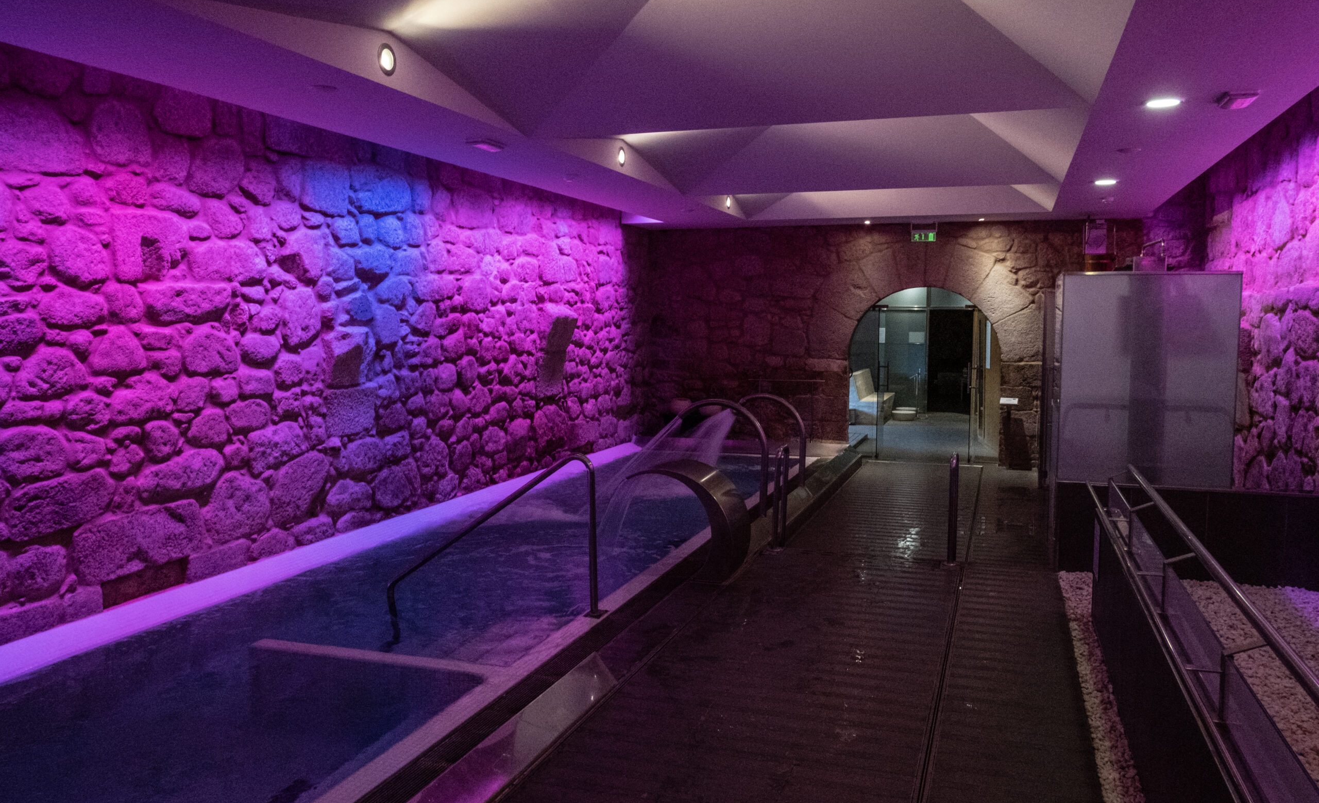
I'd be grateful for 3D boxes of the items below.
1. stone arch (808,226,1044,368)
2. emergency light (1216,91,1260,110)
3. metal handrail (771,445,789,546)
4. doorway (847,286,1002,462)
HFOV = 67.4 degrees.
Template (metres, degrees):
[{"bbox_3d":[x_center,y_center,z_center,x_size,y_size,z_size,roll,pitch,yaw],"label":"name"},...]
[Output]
[{"bbox_3d":[3.400,-1.307,12.693,2.914,1.636,0.420,2,5,20],"label":"stone arch"},{"bbox_3d":[3.105,-1.620,5.306,0.154,0.040,0.341,2,5,20],"label":"emergency light"},{"bbox_3d":[0.923,0.743,7.550,0.055,0.802,0.350,2,5,20],"label":"metal handrail"},{"bbox_3d":[3.421,-0.363,12.788,1.879,2.205,0.420,2,5,20],"label":"doorway"}]

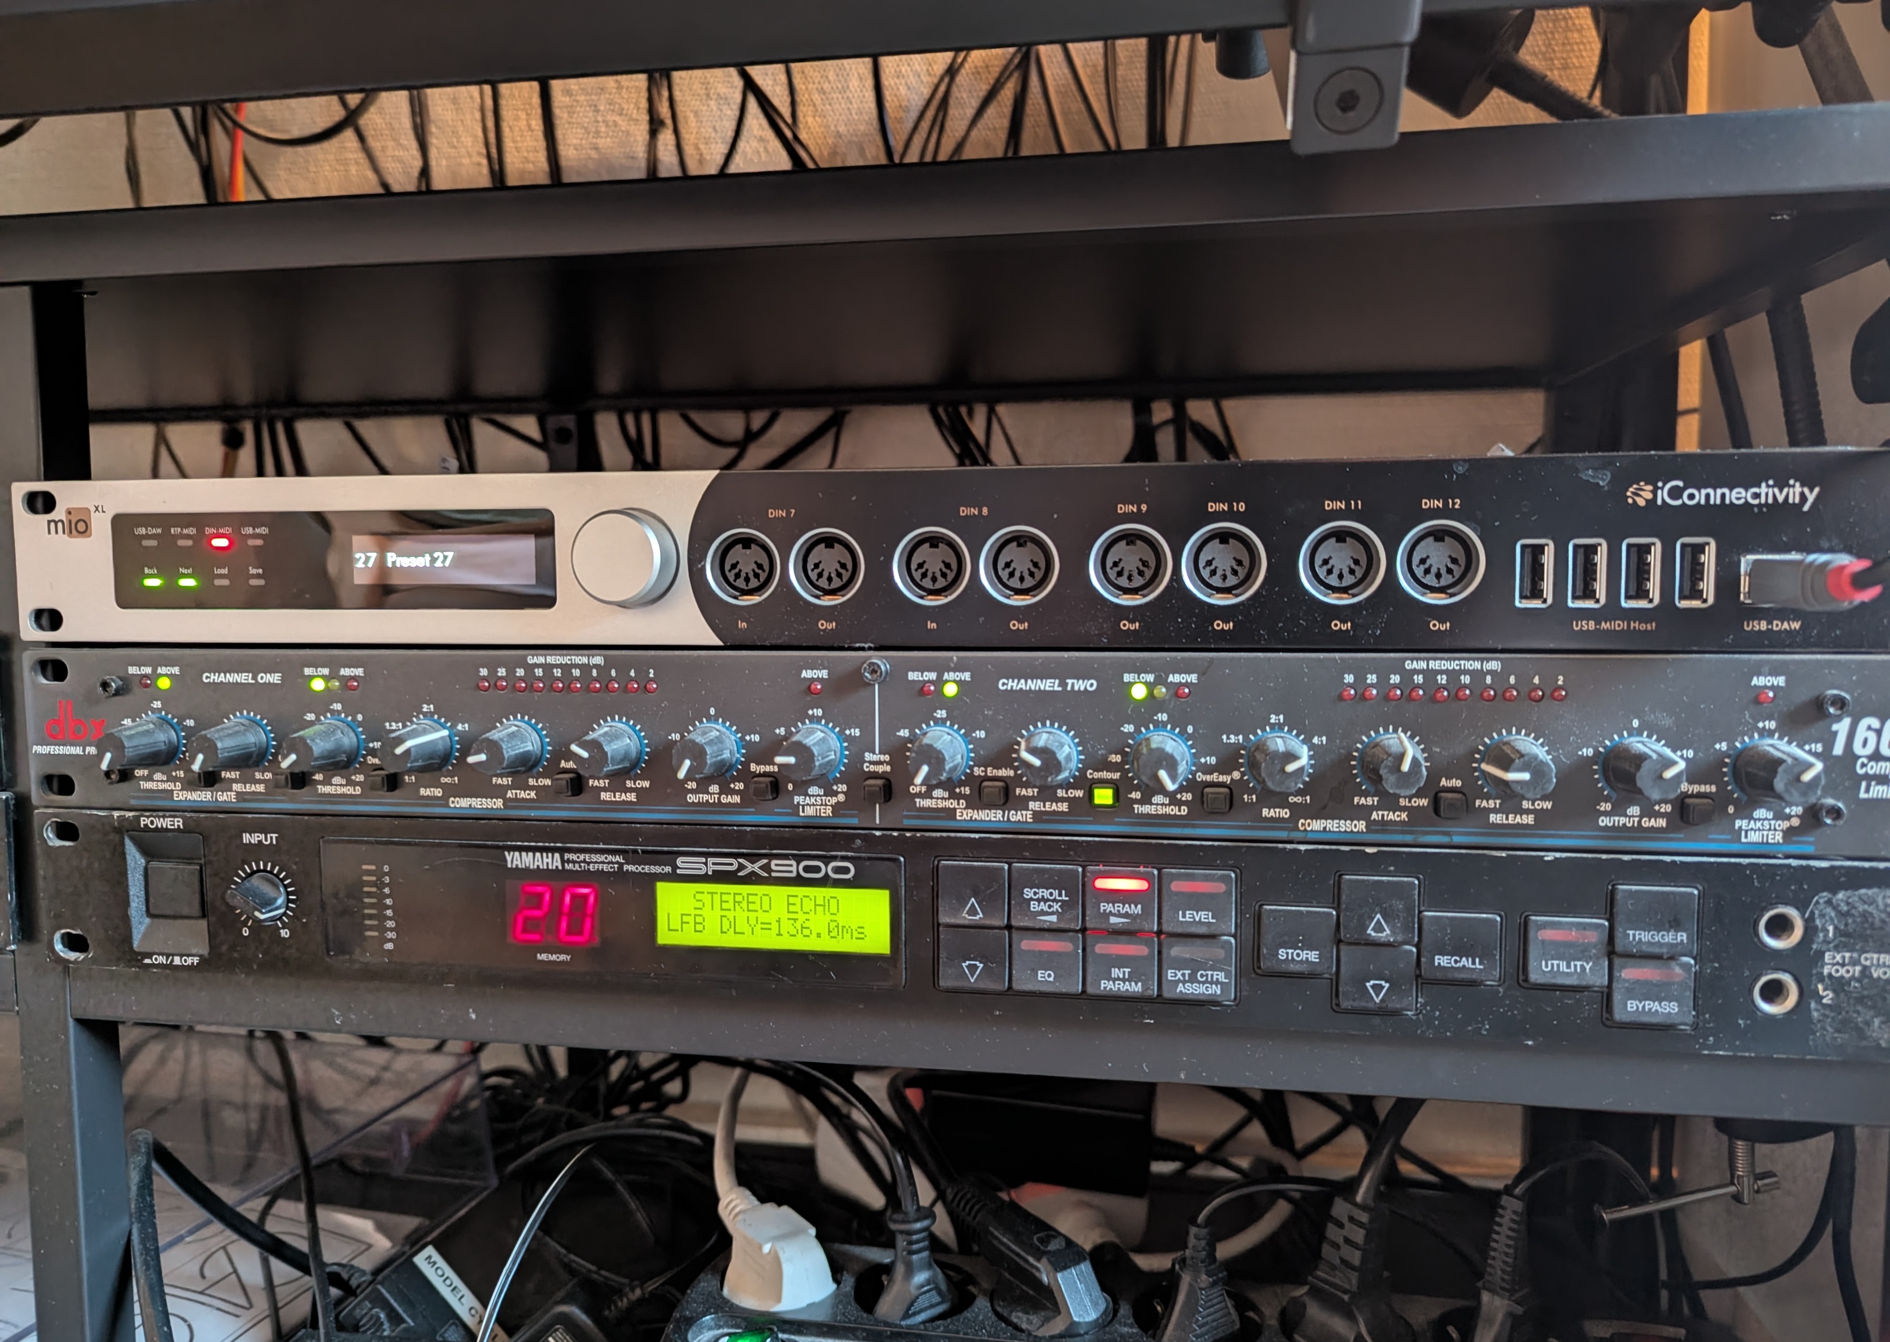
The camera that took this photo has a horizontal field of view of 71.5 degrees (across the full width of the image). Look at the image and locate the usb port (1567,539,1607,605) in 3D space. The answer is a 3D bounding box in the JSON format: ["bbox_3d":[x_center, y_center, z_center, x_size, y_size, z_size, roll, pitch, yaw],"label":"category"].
[{"bbox_3d":[0.144,-0.022,0.296,0.008,0.015,0.009,0,5,10],"label":"usb port"}]

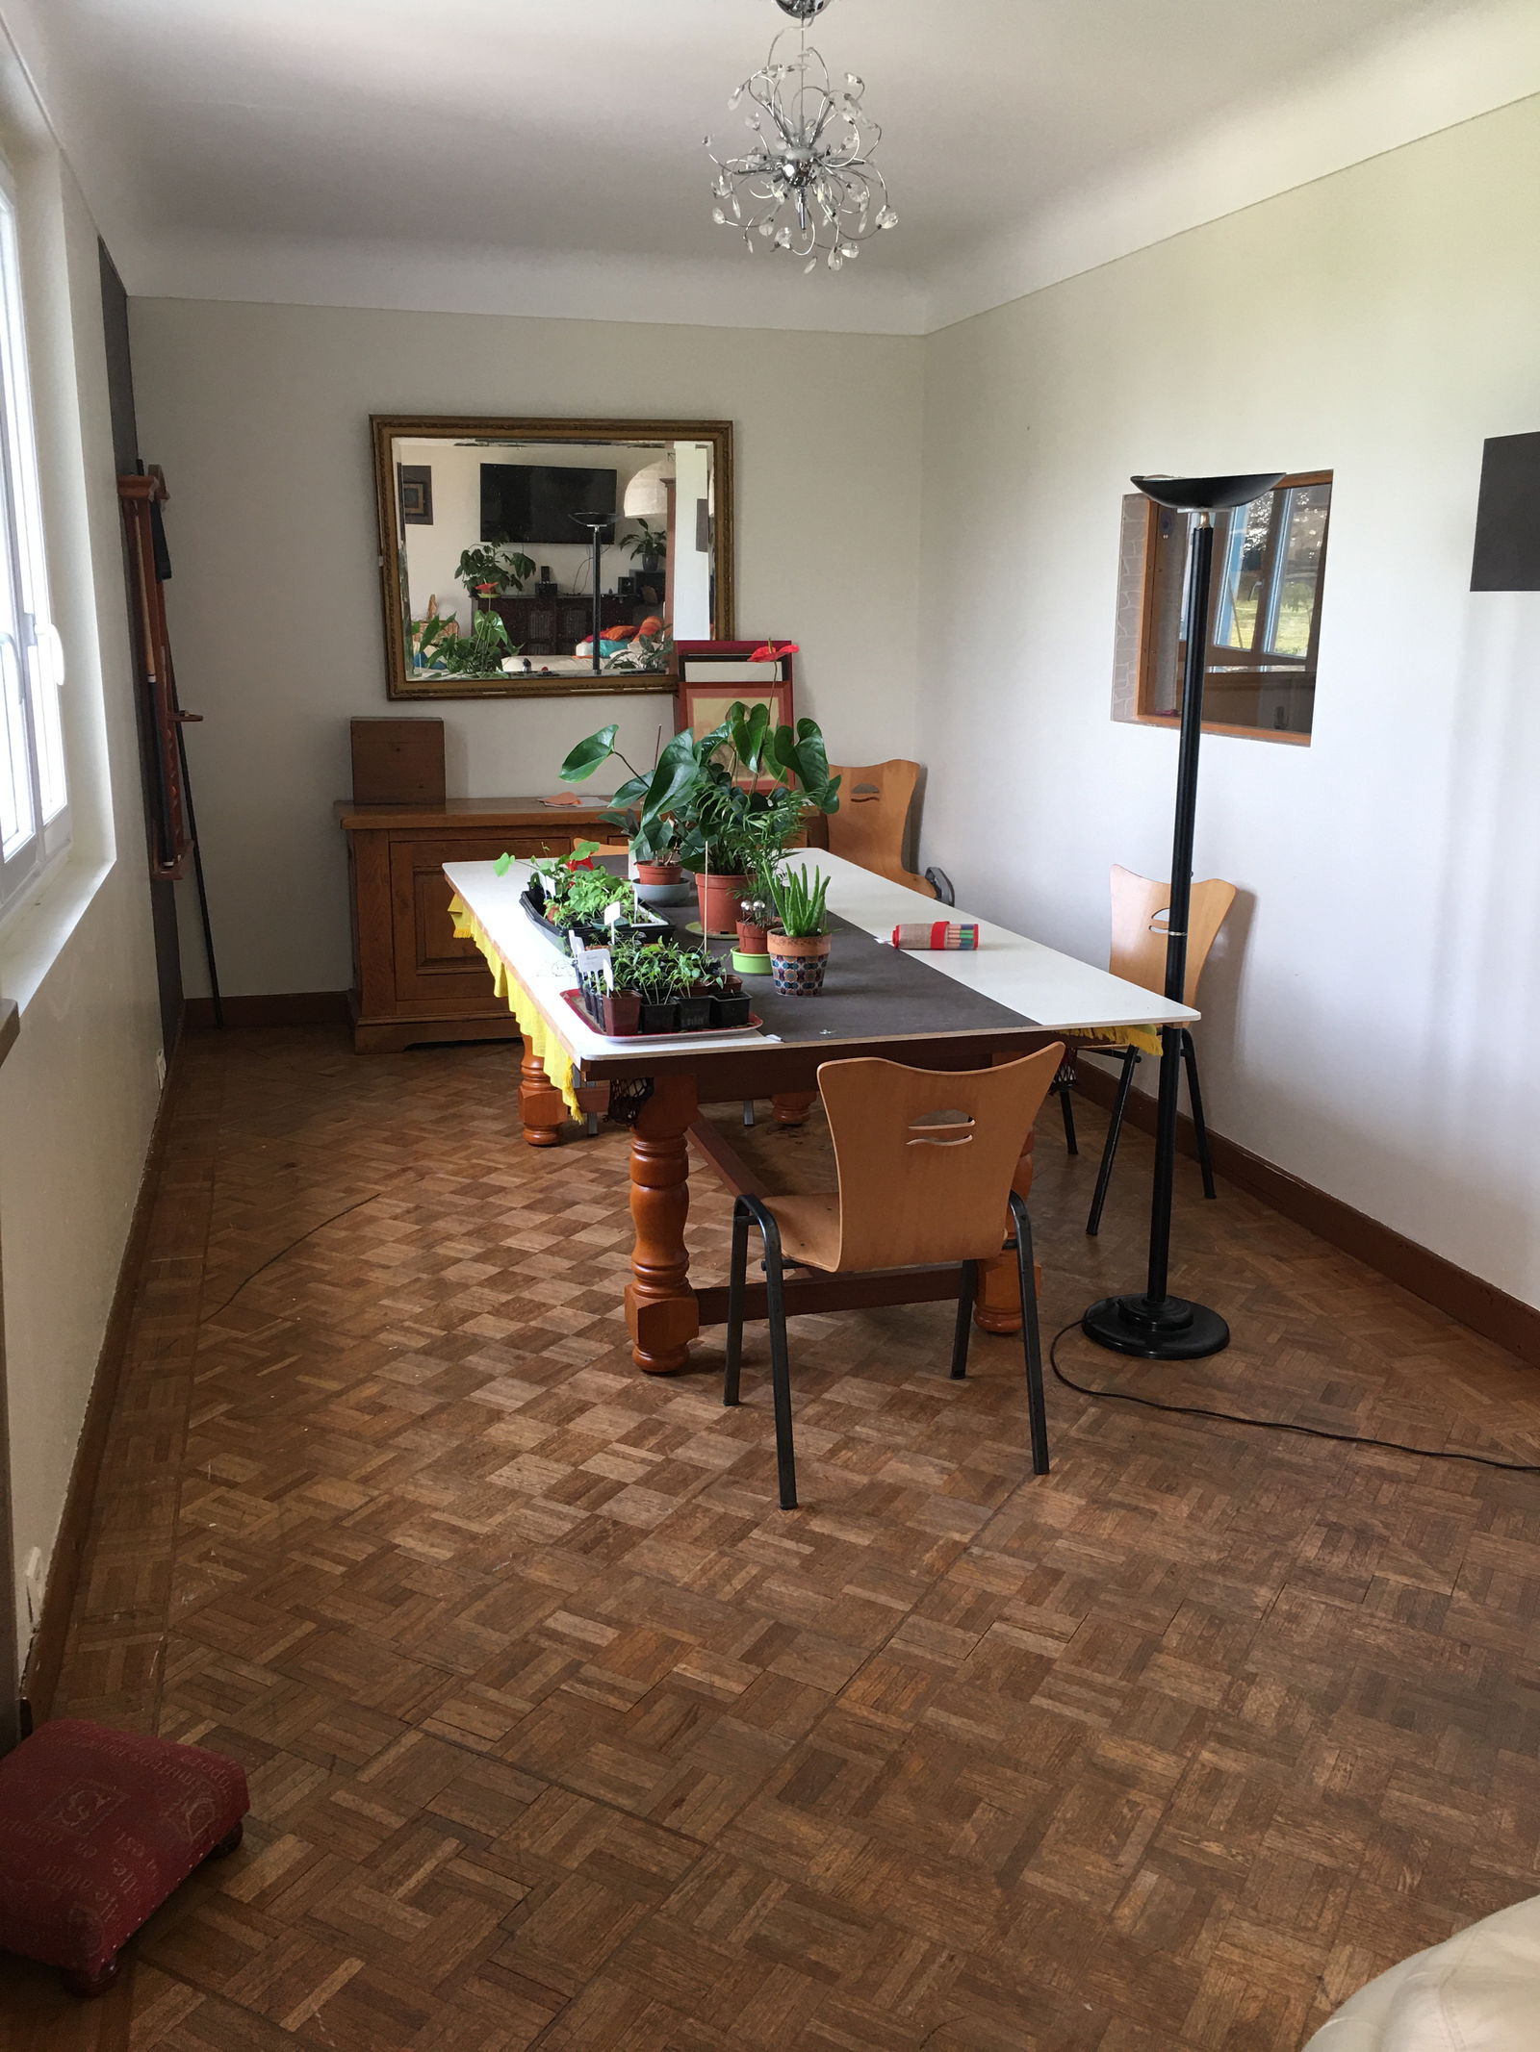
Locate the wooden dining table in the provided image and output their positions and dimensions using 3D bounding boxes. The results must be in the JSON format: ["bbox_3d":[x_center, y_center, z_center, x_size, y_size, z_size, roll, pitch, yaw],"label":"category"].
[{"bbox_3d":[-0.083,0.124,4.330,1.200,0.778,2.450,-4,14,-15],"label":"wooden dining table"}]

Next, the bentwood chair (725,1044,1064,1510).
[{"bbox_3d":[0.215,0.389,3.134,0.505,0.820,0.530,-4,14,-14],"label":"bentwood chair"}]

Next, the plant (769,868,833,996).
[{"bbox_3d":[0.062,-0.199,3.472,0.140,0.250,0.140,0,13,0],"label":"plant"}]

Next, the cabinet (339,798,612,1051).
[{"bbox_3d":[-0.723,-0.422,6.487,1.730,0.835,0.540,-4,14,-15],"label":"cabinet"}]

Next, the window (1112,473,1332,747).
[{"bbox_3d":[1.236,-1.127,4.647,0.120,0.650,1.070,-4,14,-14],"label":"window"}]

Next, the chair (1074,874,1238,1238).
[{"bbox_3d":[0.864,0.043,4.572,0.520,0.820,0.500,-9,16,-34],"label":"chair"}]

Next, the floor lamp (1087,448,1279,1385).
[{"bbox_3d":[0.852,-0.210,3.557,0.340,1.786,0.340,-4,14,-15],"label":"floor lamp"}]

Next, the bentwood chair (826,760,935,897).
[{"bbox_3d":[0.443,-0.535,6.663,0.500,0.880,0.530,-3,14,-12],"label":"bentwood chair"}]

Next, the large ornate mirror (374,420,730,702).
[{"bbox_3d":[-0.770,-1.735,6.400,1.330,1.005,0.060,-4,16,-15],"label":"large ornate mirror"}]

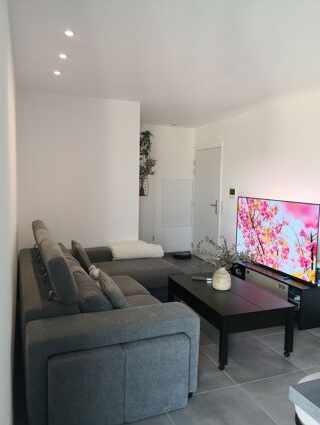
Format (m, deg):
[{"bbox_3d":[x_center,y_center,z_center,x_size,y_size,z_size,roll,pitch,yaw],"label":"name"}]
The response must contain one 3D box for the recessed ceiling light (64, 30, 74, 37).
[{"bbox_3d":[-0.684,-1.356,2.518,0.083,0.030,0.083,-1,5,-21],"label":"recessed ceiling light"}]

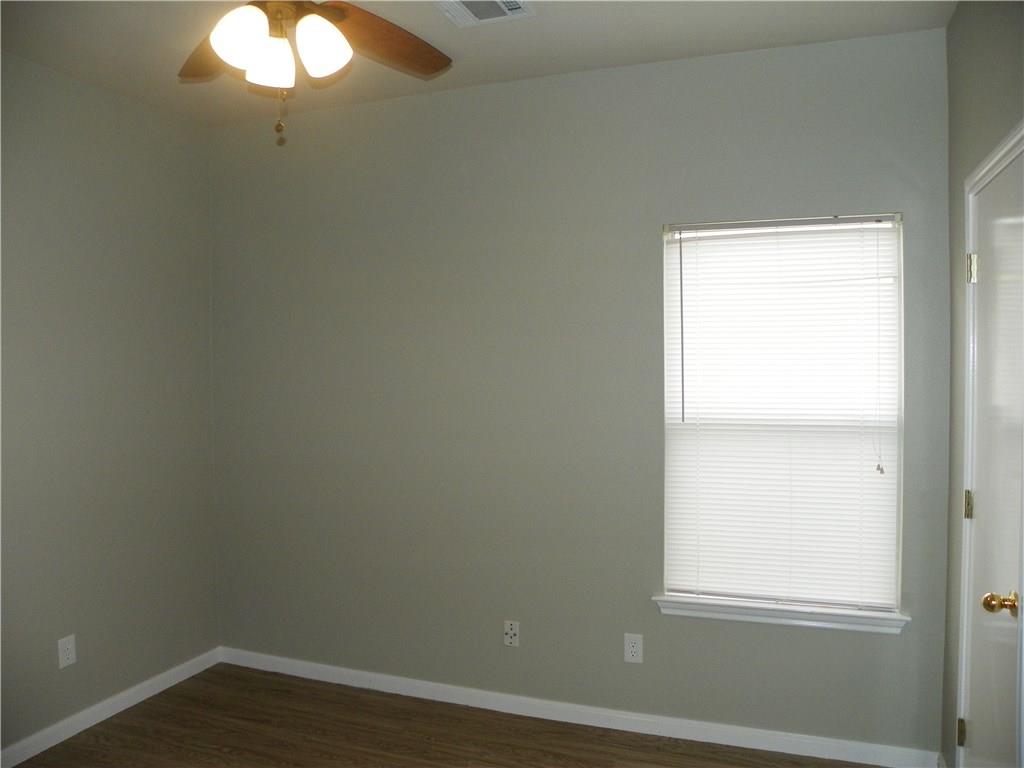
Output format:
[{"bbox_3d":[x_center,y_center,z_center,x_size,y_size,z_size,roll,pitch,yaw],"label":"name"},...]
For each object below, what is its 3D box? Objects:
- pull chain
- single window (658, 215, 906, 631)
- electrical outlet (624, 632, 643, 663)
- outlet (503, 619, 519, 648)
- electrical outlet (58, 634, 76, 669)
[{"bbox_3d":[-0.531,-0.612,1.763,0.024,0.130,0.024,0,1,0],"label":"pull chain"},{"bbox_3d":[1.044,0.114,2.970,0.880,1.480,0.045,0,1,20],"label":"single window"},{"bbox_3d":[0.501,1.089,3.166,0.075,0.118,0.010,0,1,20],"label":"electrical outlet"},{"bbox_3d":[-0.002,1.089,3.353,0.070,0.112,0.010,0,1,20],"label":"outlet"},{"bbox_3d":[-1.797,1.082,3.109,0.010,0.118,0.074,0,1,20],"label":"electrical outlet"}]

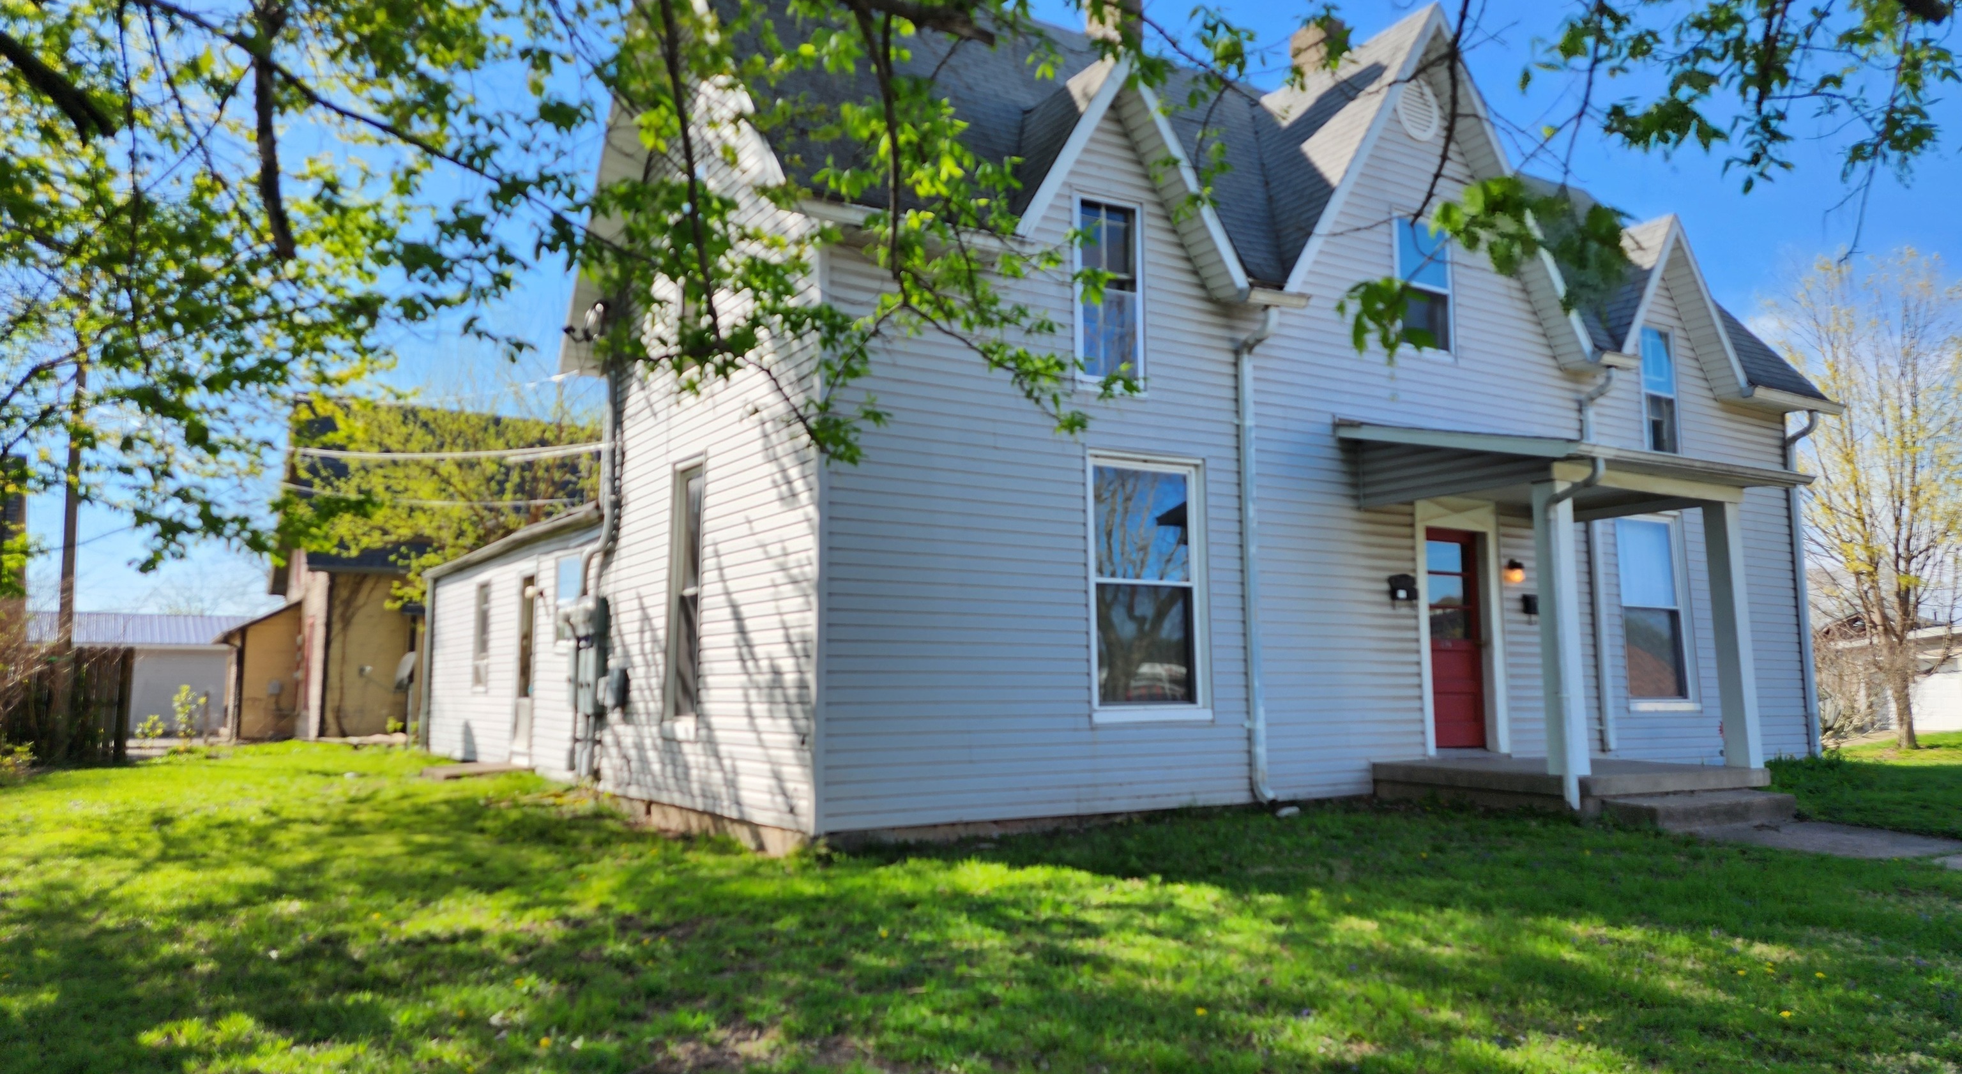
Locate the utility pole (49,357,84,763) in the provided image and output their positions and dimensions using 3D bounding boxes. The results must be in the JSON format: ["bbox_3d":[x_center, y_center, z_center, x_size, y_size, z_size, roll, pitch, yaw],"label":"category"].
[{"bbox_3d":[-14.529,-0.300,20.888,0.240,7.600,0.240,4,-8,-32],"label":"utility pole"}]

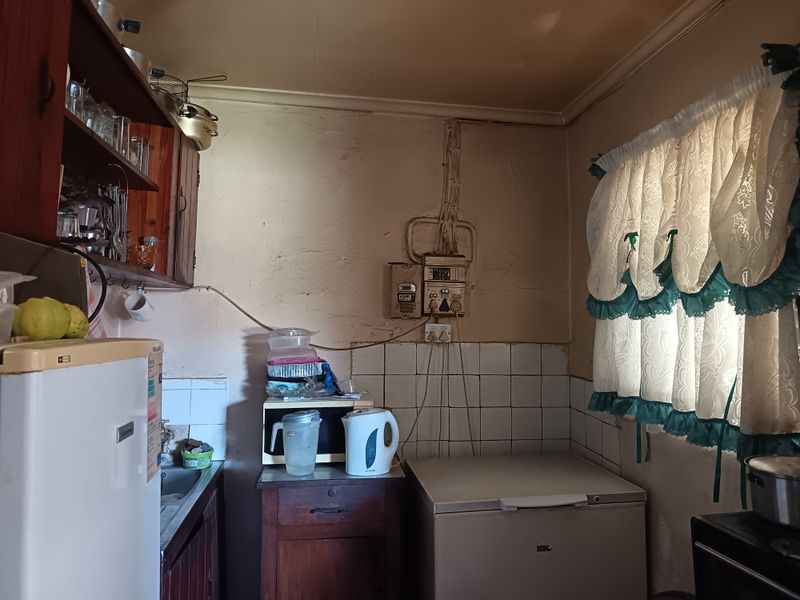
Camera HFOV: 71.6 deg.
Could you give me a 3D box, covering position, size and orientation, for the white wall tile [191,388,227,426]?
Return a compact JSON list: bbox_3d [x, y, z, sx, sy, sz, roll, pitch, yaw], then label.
[{"bbox_3d":[-0.841,0.473,2.443,0.151,0.151,0.010,1,-3,-8],"label":"white wall tile"}]

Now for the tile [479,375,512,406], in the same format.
[{"bbox_3d":[0.454,0.433,2.634,0.151,0.151,0.010,1,-3,-8],"label":"tile"}]

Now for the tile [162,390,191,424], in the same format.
[{"bbox_3d":[-1.000,0.474,2.444,0.150,0.150,0.010,1,-6,-8],"label":"tile"}]

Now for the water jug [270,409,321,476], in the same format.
[{"bbox_3d":[-0.379,0.523,2.037,0.185,0.214,0.135,1,-2,-8],"label":"water jug"}]

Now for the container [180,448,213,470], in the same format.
[{"bbox_3d":[-0.843,0.656,2.313,0.130,0.080,0.130,1,-6,-8],"label":"container"}]

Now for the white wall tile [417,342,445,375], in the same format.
[{"bbox_3d":[0.155,0.275,2.587,0.150,0.150,0.010,1,-2,-8],"label":"white wall tile"}]

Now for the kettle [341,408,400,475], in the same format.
[{"bbox_3d":[-0.114,0.534,2.128,0.218,0.244,0.150,0,-6,0],"label":"kettle"}]

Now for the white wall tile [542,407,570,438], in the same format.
[{"bbox_3d":[0.755,0.595,2.672,0.147,0.150,0.010,1,-6,-8],"label":"white wall tile"}]

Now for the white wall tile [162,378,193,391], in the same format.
[{"bbox_3d":[-0.990,0.369,2.421,0.150,0.049,0.010,1,-2,-8],"label":"white wall tile"}]

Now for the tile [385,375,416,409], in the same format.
[{"bbox_3d":[0.005,0.423,2.569,0.150,0.151,0.010,1,-3,-8],"label":"tile"}]

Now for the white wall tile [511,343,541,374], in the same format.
[{"bbox_3d":[0.609,0.289,2.682,0.150,0.150,0.010,1,-6,-8],"label":"white wall tile"}]

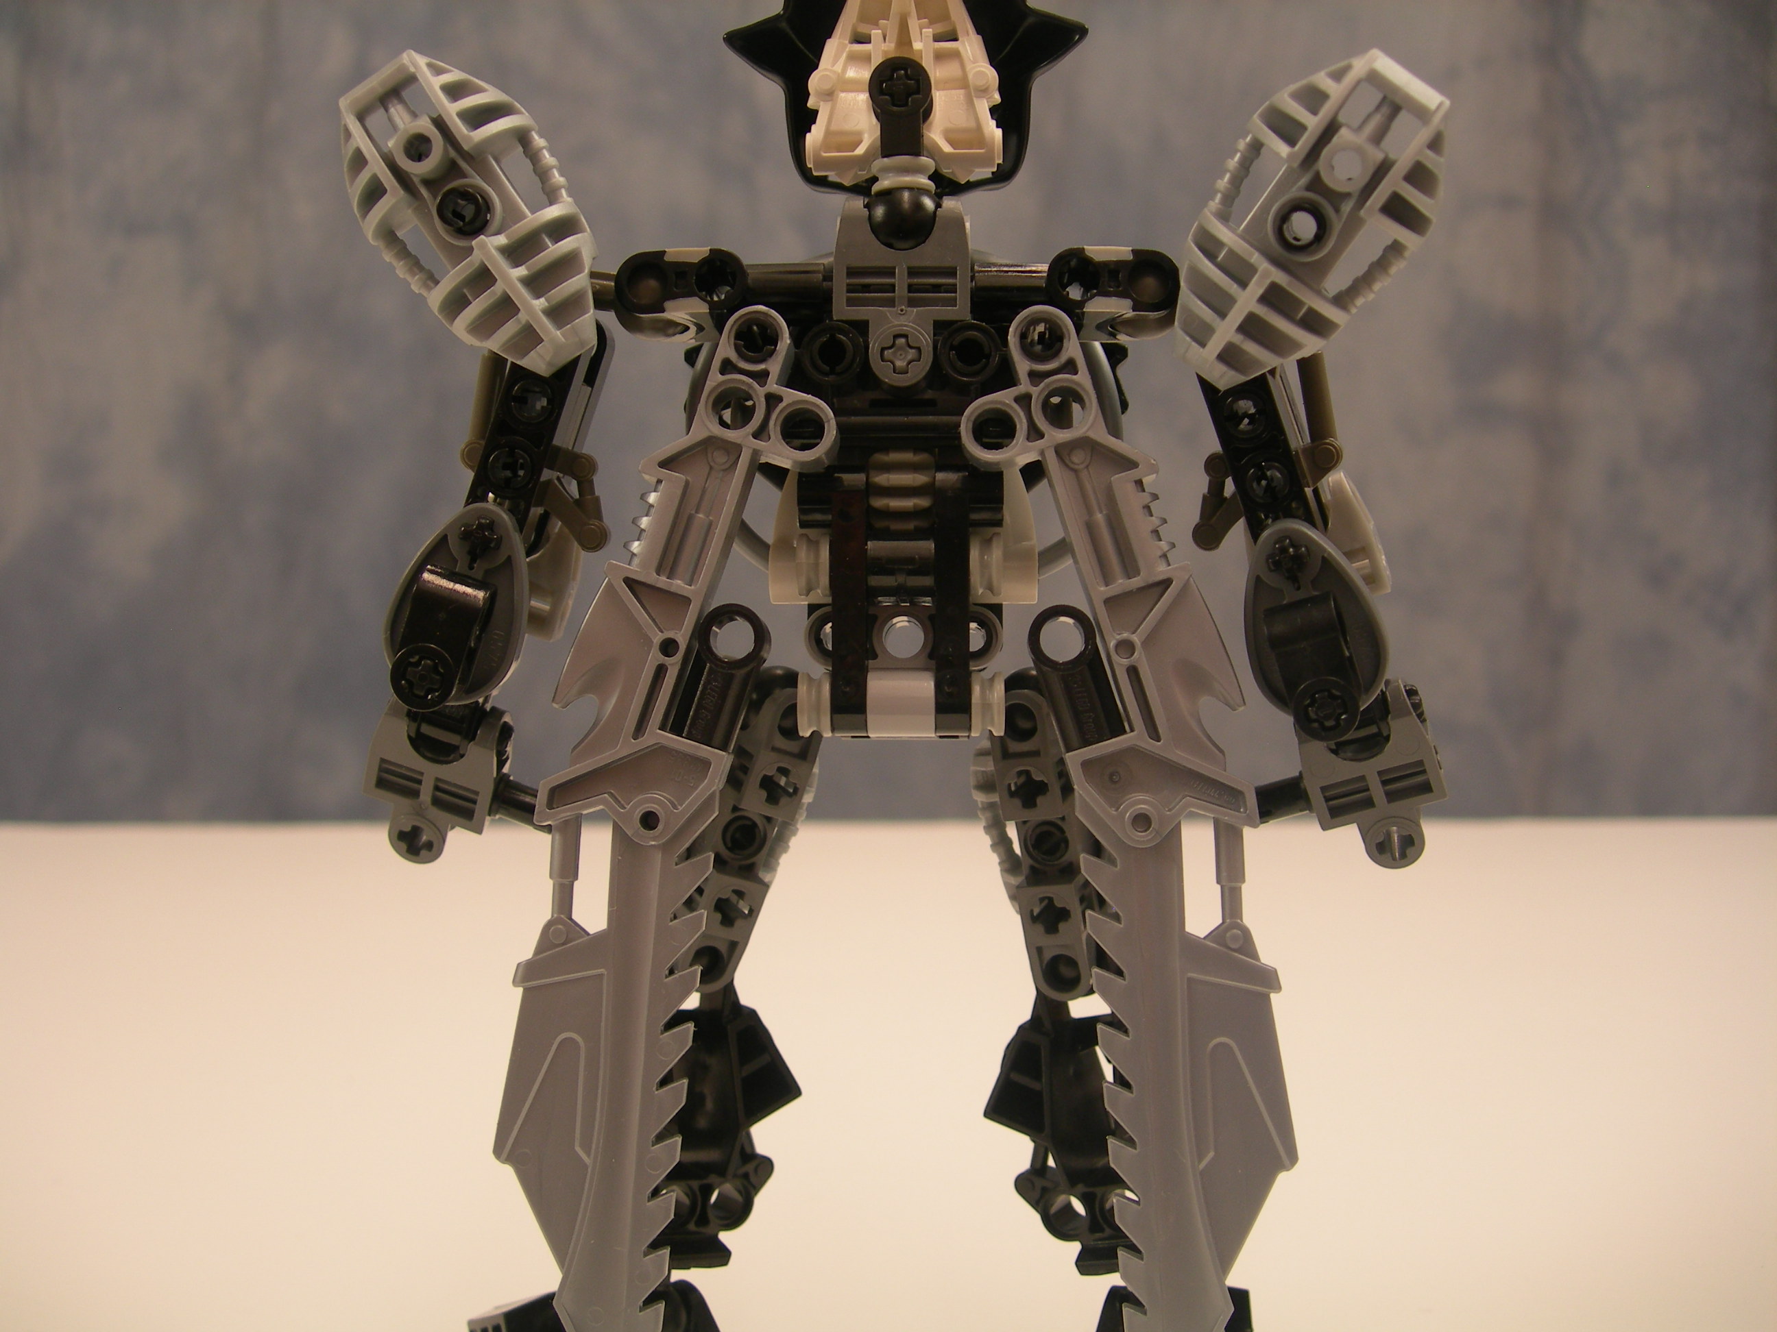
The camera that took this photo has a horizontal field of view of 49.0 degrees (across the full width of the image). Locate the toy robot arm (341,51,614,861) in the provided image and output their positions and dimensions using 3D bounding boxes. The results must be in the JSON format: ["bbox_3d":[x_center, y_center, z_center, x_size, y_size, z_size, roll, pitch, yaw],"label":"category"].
[{"bbox_3d":[-0.049,-0.021,0.231,0.039,0.092,0.046,0,1,0],"label":"toy robot arm"}]

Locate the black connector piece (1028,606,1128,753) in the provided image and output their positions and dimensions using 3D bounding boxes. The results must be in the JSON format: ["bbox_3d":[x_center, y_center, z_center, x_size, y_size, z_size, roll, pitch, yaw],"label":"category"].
[{"bbox_3d":[0.020,0.001,0.214,0.007,0.016,0.008,-18,0,0],"label":"black connector piece"}]

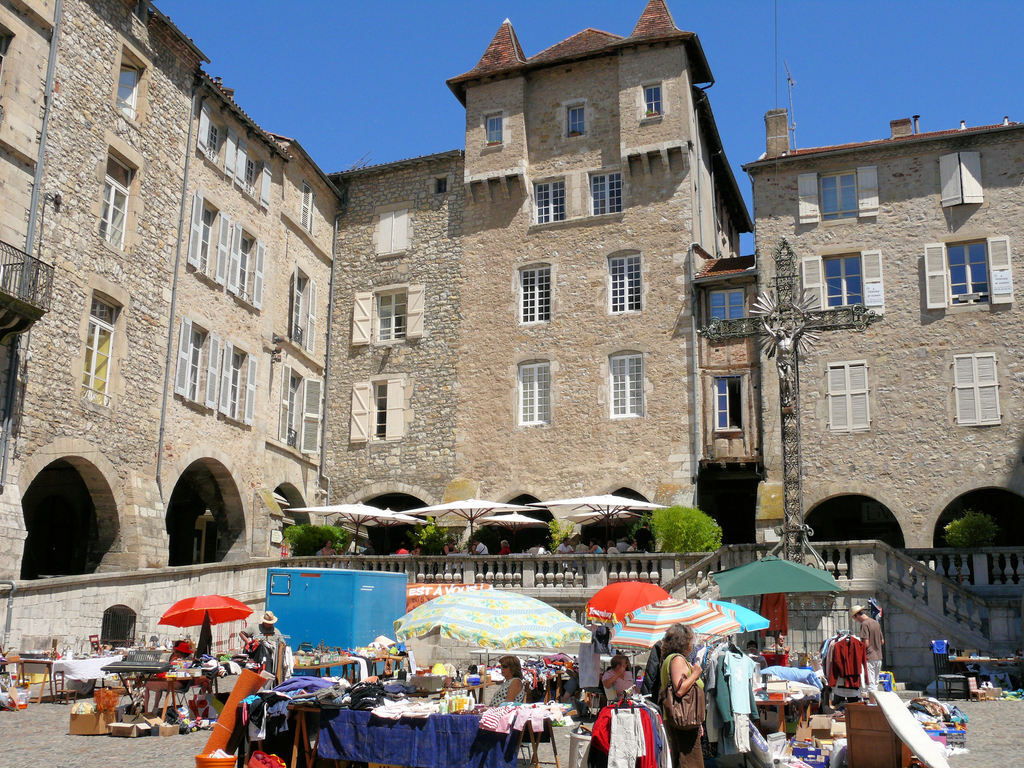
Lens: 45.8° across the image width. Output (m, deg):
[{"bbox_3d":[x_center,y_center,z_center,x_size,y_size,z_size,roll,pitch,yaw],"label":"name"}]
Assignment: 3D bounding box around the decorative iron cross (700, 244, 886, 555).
[{"bbox_3d":[5.766,0.372,25.004,3.709,7.032,0.600,-4,-13,21],"label":"decorative iron cross"}]

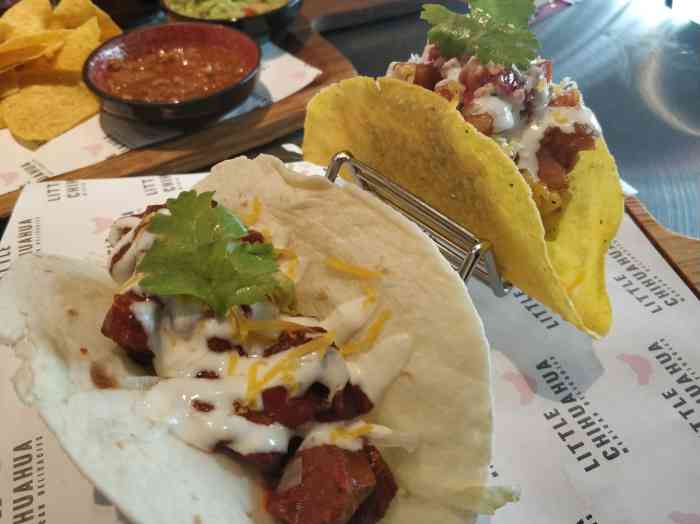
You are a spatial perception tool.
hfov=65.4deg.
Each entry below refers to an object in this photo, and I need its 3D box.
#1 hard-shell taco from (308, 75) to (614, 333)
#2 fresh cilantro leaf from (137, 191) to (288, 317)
[{"bbox_3d":[0.040,-0.040,0.209,0.049,0.070,0.151,-31,51,-28],"label":"hard-shell taco"},{"bbox_3d":[-0.039,-0.002,0.154,0.039,0.013,0.044,-19,59,-14],"label":"fresh cilantro leaf"}]

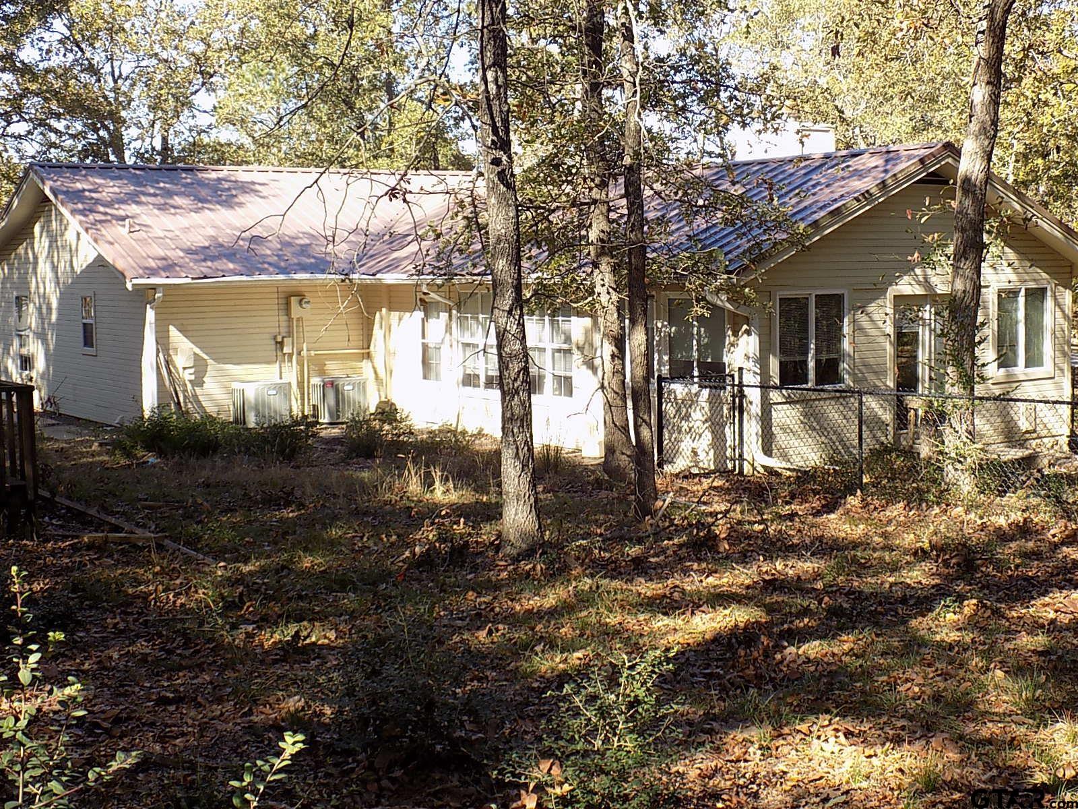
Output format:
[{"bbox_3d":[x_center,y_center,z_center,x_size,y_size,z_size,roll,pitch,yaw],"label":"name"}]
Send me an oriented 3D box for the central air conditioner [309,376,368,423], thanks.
[{"bbox_3d":[-3.567,-0.085,25.650,0.788,0.731,0.788,-5,7,-36],"label":"central air conditioner"}]

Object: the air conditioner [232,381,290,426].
[{"bbox_3d":[-4.785,-0.002,24.705,0.789,0.715,0.789,-5,7,-36],"label":"air conditioner"}]

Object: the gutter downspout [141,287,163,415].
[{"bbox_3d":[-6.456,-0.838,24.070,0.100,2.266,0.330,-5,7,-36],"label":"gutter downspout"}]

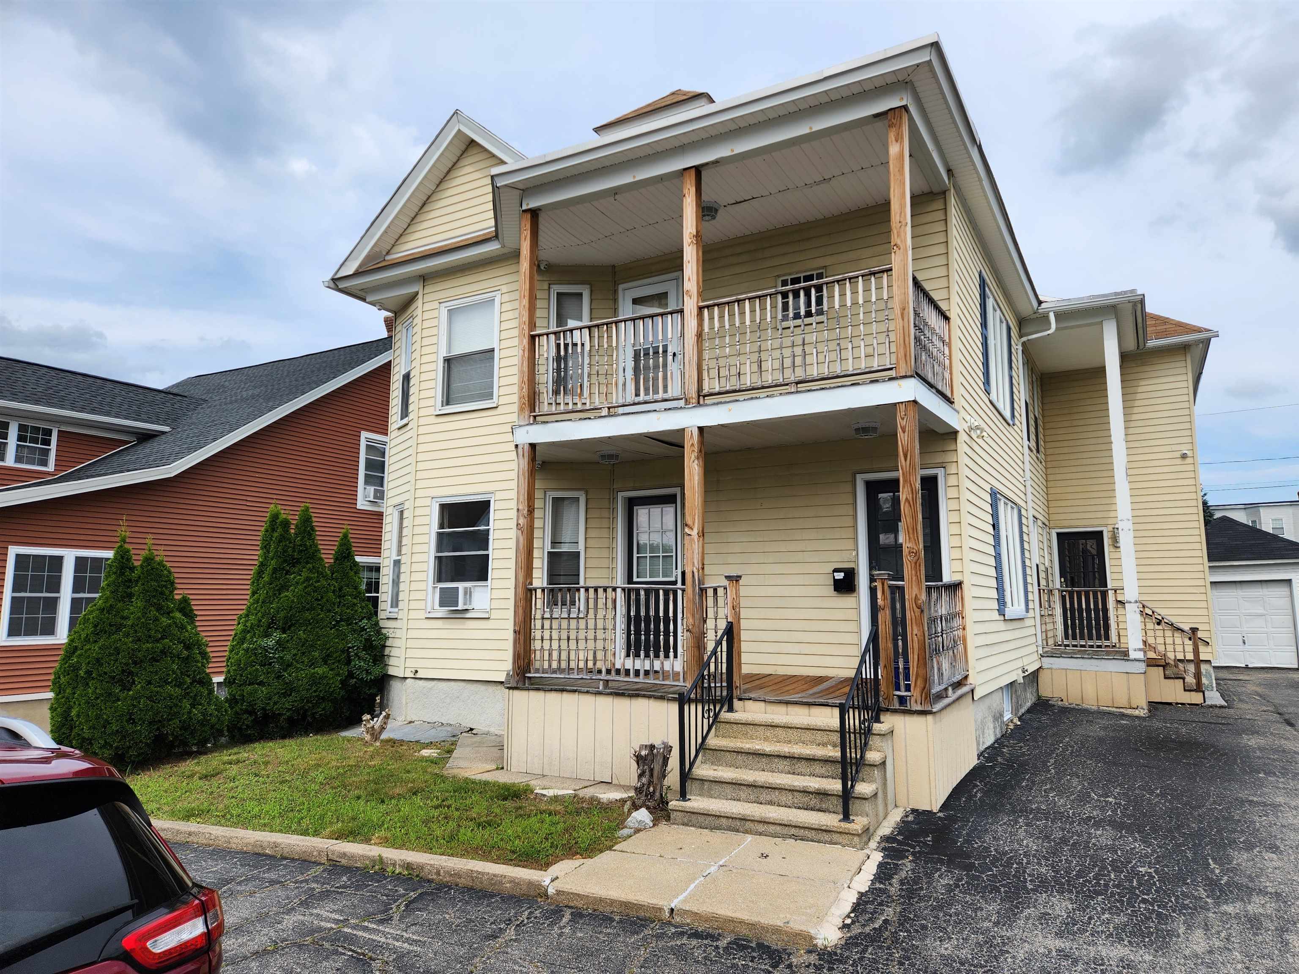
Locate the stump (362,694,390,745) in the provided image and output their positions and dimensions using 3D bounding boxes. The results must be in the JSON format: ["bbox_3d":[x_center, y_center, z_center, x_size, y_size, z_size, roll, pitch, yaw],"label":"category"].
[{"bbox_3d":[-3.238,2.742,10.223,0.320,0.570,0.290,-4,-9,30],"label":"stump"}]

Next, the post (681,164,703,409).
[{"bbox_3d":[0.439,-2.004,8.684,0.143,2.467,0.143,-4,-9,30],"label":"post"}]

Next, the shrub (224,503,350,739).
[{"bbox_3d":[-4.651,1.691,11.257,1.500,2.953,1.400,-4,-9,30],"label":"shrub"}]

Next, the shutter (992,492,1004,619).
[{"bbox_3d":[4.200,0.783,10.379,0.040,1.490,0.360,-4,-9,30],"label":"shutter"}]

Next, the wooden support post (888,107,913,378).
[{"bbox_3d":[2.240,-2.155,7.643,0.143,2.467,0.143,-4,-9,30],"label":"wooden support post"}]

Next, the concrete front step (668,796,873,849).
[{"bbox_3d":[0.909,2.562,6.645,1.544,0.172,0.336,-4,-9,30],"label":"concrete front step"}]

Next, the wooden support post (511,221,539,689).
[{"bbox_3d":[-1.361,-0.498,9.536,0.143,5.271,0.143,-4,-9,30],"label":"wooden support post"}]

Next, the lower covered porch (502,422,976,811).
[{"bbox_3d":[0.855,1.143,8.954,4.409,3.497,1.913,-4,-9,30],"label":"lower covered porch"}]

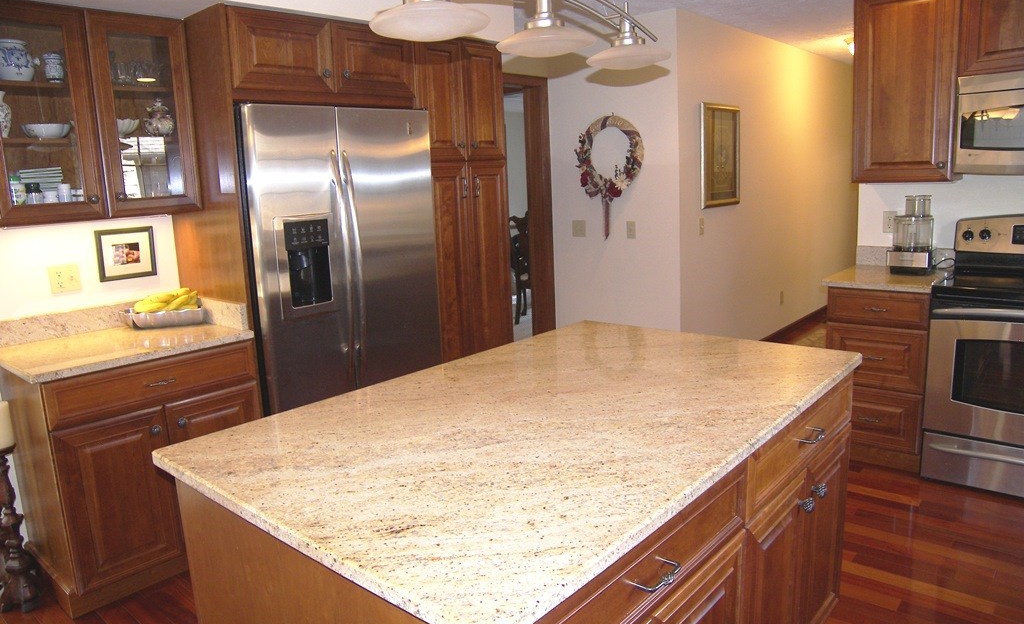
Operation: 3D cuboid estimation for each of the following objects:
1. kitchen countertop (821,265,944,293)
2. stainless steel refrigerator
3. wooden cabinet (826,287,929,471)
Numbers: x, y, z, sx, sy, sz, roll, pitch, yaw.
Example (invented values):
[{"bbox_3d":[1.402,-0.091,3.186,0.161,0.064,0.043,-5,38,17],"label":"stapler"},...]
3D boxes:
[{"bbox_3d":[1.917,-0.170,3.576,0.477,0.034,0.629,8,15,40],"label":"kitchen countertop"},{"bbox_3d":[-0.882,-0.017,3.326,0.683,1.766,0.936,8,15,40],"label":"stainless steel refrigerator"},{"bbox_3d":[1.944,0.271,3.667,0.452,0.873,0.601,8,15,40],"label":"wooden cabinet"}]

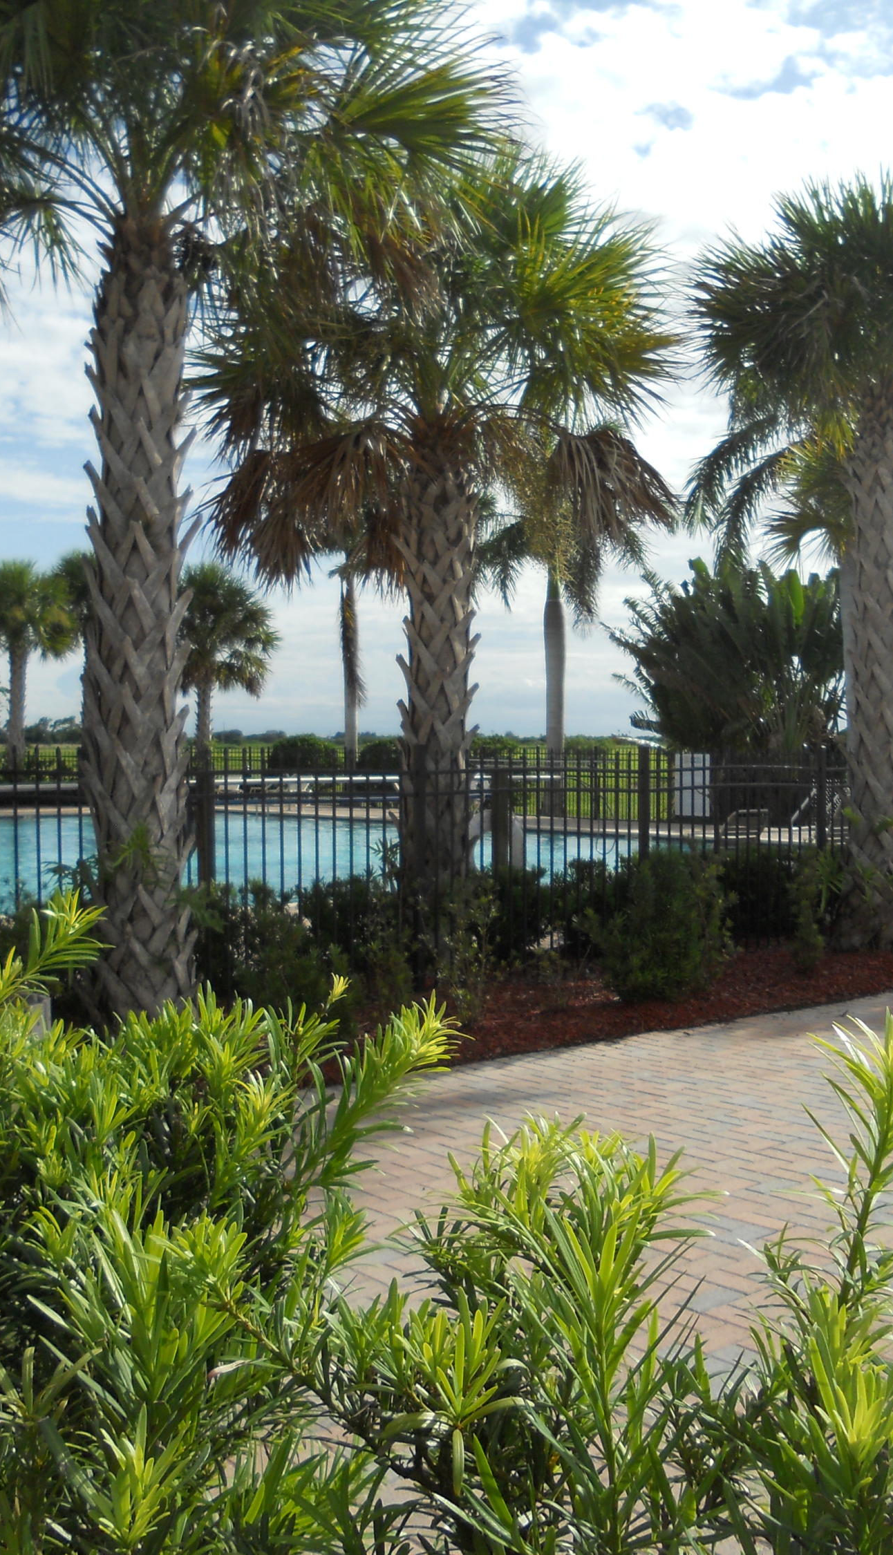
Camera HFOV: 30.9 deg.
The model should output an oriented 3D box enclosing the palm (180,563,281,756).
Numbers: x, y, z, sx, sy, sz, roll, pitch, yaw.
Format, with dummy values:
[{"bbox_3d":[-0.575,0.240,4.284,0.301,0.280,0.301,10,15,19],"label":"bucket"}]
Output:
[{"bbox_3d":[-5.709,-2.464,40.000,2.950,5.690,2.950,-1,2,0],"label":"palm"}]

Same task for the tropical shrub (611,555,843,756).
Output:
[{"bbox_3d":[5.311,-1.575,28.974,4.730,4.820,3.900,0,1,0],"label":"tropical shrub"}]

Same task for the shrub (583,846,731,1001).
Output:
[{"bbox_3d":[1.200,0.811,9.219,0.840,0.840,0.780,0,1,0],"label":"shrub"}]

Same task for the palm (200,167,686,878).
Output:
[{"bbox_3d":[-0.051,-1.374,10.274,3.020,5.170,2.900,0,1,0],"label":"palm"}]

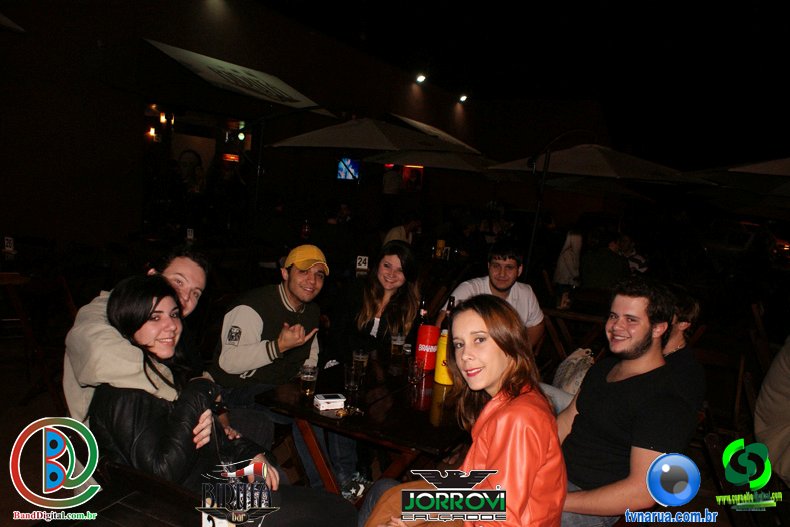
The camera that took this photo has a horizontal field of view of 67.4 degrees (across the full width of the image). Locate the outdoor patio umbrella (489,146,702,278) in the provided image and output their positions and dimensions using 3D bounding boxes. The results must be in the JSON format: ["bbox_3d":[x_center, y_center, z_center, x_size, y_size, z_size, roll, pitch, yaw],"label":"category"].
[{"bbox_3d":[3.245,-0.858,9.825,2.950,2.600,2.700,-1,8,-33],"label":"outdoor patio umbrella"}]

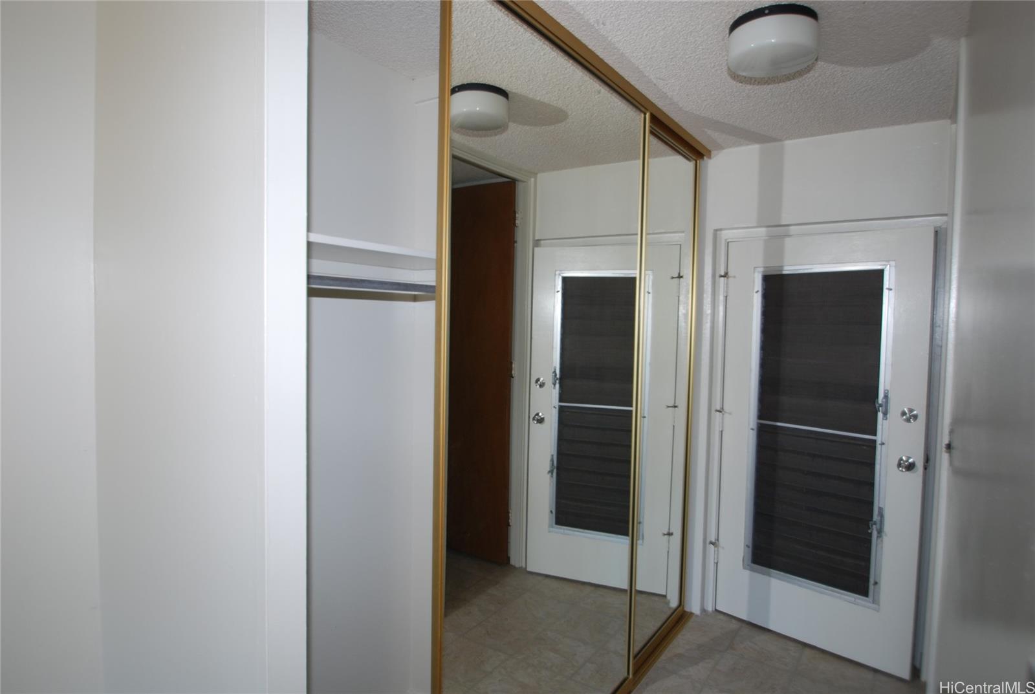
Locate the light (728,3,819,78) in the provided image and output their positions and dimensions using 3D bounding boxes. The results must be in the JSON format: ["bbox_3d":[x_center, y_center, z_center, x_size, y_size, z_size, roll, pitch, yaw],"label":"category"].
[{"bbox_3d":[0.797,-0.945,1.705,0.243,0.107,0.243,3,3,36],"label":"light"}]

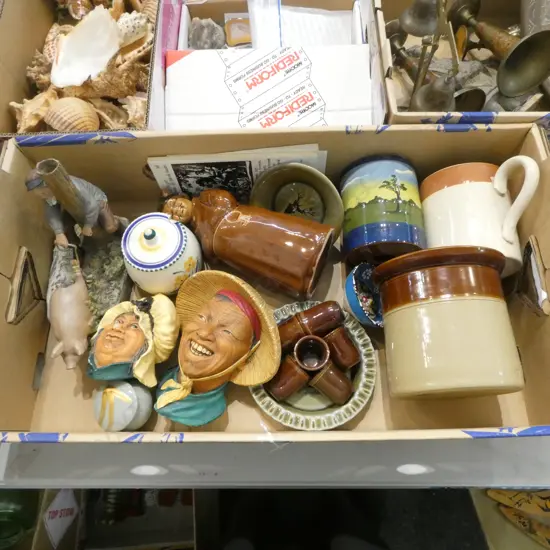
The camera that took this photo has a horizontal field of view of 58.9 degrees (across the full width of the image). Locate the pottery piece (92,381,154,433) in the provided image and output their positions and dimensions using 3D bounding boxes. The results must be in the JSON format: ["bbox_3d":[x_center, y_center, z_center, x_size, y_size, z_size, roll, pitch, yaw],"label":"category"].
[{"bbox_3d":[-0.160,0.137,0.515,0.056,0.043,0.056,-7,68,17],"label":"pottery piece"}]

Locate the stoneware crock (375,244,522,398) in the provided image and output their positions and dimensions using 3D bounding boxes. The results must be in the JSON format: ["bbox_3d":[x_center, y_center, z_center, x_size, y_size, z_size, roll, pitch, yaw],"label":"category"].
[{"bbox_3d":[0.174,0.049,0.485,0.130,0.130,0.126,0,66,3],"label":"stoneware crock"}]

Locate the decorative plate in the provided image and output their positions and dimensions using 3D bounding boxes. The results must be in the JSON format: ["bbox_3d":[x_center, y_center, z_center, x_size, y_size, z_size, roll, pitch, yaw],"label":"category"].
[{"bbox_3d":[0.042,0.099,0.526,0.134,0.029,0.134,-1,69,3],"label":"decorative plate"}]

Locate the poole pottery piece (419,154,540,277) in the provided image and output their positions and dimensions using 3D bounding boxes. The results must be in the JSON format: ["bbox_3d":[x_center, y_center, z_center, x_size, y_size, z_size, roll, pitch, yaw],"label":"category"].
[{"bbox_3d":[0.229,-0.060,0.538,0.115,0.090,0.102,-11,66,26],"label":"poole pottery piece"}]

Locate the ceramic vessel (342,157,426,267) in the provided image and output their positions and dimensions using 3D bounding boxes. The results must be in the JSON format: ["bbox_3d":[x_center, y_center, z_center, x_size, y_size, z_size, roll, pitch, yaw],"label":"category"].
[{"bbox_3d":[0.122,-0.072,0.555,0.091,0.091,0.099,1,69,4],"label":"ceramic vessel"}]

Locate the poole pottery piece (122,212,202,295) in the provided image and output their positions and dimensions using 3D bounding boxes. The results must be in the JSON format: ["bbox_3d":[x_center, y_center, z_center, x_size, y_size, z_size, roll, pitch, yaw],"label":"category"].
[{"bbox_3d":[-0.128,-0.022,0.553,0.085,0.091,0.085,-5,60,12],"label":"poole pottery piece"}]

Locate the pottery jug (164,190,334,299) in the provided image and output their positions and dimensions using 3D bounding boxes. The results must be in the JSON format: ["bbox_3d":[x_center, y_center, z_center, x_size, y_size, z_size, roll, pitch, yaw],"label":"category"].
[{"bbox_3d":[-0.030,-0.040,0.557,0.187,0.080,0.080,20,47,11],"label":"pottery jug"}]

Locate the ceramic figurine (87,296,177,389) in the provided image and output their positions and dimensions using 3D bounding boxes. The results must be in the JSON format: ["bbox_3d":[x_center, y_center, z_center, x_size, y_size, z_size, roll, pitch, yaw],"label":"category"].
[{"bbox_3d":[-0.146,0.071,0.520,0.080,0.059,0.097,18,70,24],"label":"ceramic figurine"}]

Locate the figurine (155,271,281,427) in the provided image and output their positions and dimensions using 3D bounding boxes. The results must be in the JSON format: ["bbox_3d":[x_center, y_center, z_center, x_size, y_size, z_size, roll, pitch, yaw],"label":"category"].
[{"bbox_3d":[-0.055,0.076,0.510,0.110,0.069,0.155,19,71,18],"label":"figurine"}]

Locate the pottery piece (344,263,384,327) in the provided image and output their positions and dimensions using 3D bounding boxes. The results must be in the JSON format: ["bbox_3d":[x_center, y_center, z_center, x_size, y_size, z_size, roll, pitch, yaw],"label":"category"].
[{"bbox_3d":[0.100,0.023,0.530,0.037,0.071,0.071,-20,63,37],"label":"pottery piece"}]

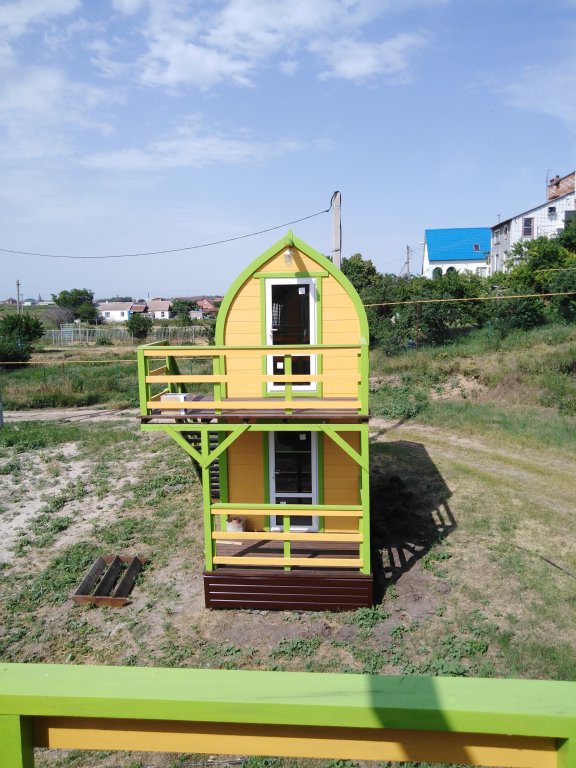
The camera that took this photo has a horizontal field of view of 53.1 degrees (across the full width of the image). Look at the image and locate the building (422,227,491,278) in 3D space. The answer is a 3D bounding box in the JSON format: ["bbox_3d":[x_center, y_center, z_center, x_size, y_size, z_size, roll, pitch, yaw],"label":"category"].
[{"bbox_3d":[23.985,-18.256,81.000,9.300,7.400,7.200,0,8,8],"label":"building"}]

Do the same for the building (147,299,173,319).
[{"bbox_3d":[-33.731,-19.290,152.000,6.100,4.900,6.300,-1,8,2],"label":"building"}]

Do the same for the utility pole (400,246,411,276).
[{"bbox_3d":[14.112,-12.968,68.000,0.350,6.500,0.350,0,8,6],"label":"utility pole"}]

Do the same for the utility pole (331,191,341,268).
[{"bbox_3d":[1.522,-1.758,17.762,0.220,8.050,0.220,0,8,3],"label":"utility pole"}]

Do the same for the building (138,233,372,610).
[{"bbox_3d":[-0.305,0.167,11.739,3.584,5.920,6.437,0,8,4],"label":"building"}]

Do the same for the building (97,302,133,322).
[{"bbox_3d":[-44.690,-18.599,149.000,8.500,5.000,6.800,-1,8,0],"label":"building"}]

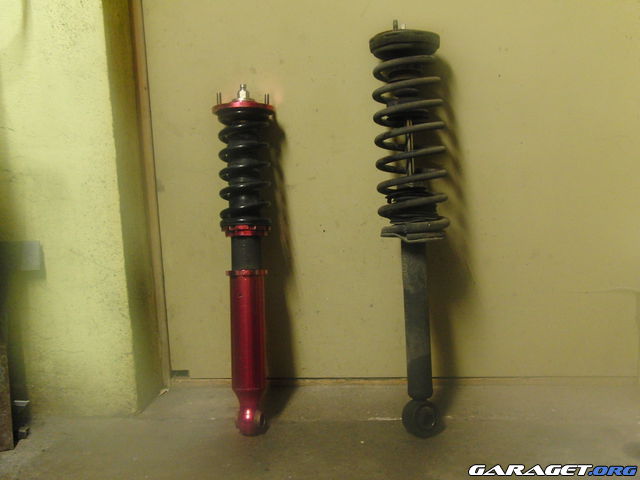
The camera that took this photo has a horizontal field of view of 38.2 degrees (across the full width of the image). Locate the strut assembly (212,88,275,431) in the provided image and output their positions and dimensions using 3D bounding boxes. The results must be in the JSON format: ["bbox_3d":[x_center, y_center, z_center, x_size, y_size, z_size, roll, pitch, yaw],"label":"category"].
[{"bbox_3d":[-0.129,0.035,1.620,0.108,0.614,0.103,-1,1,0],"label":"strut assembly"}]

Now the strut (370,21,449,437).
[{"bbox_3d":[0.163,-0.019,1.610,0.126,0.730,0.126,-3,2,0],"label":"strut"}]

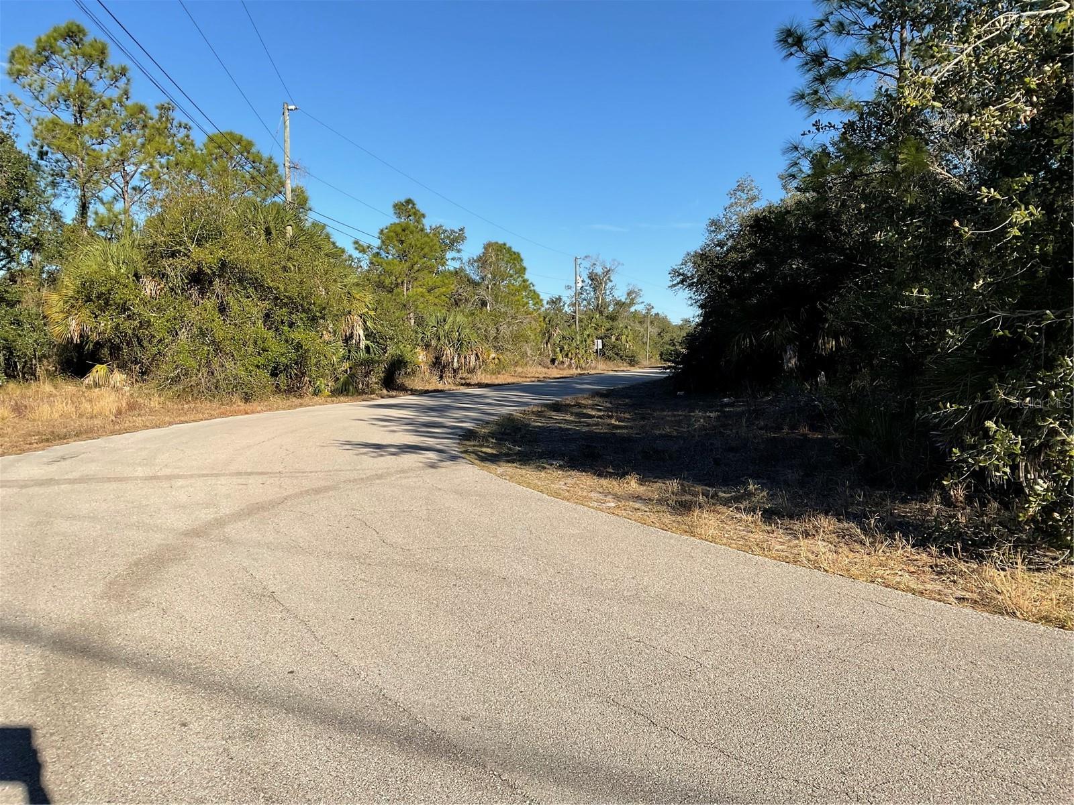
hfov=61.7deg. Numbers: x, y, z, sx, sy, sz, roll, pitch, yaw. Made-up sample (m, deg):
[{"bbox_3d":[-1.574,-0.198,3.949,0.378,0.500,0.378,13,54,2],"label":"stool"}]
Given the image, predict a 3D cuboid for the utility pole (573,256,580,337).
[{"bbox_3d":[3.600,-7.950,80.000,0.280,10.200,0.280,-1,3,0],"label":"utility pole"}]

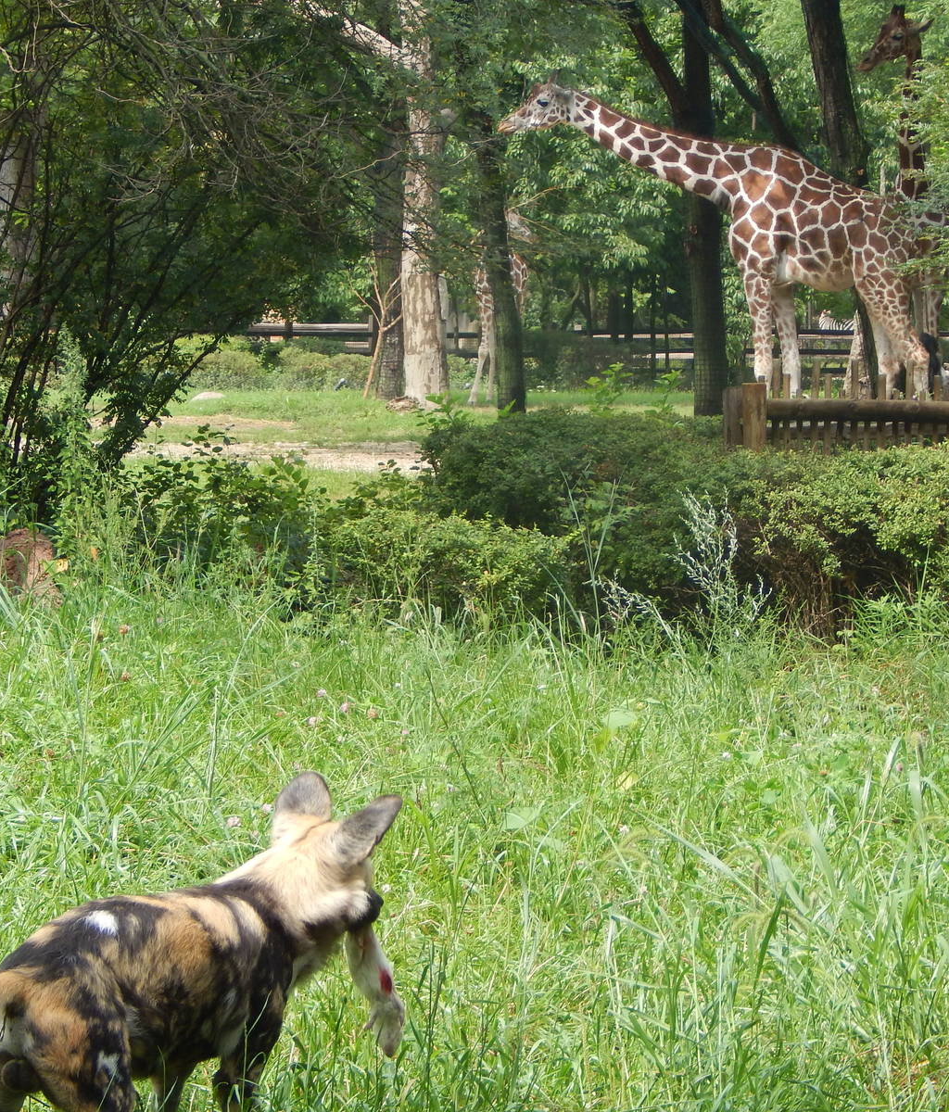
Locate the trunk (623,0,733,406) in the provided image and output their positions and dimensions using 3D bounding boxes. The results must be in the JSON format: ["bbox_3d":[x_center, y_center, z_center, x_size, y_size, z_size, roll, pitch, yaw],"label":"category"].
[{"bbox_3d":[2.000,-3.310,67.000,1.050,4.150,0.600,0,2,0],"label":"trunk"}]

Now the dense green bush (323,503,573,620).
[{"bbox_3d":[-0.119,0.063,30.000,1.120,0.590,0.850,0,2,0],"label":"dense green bush"}]

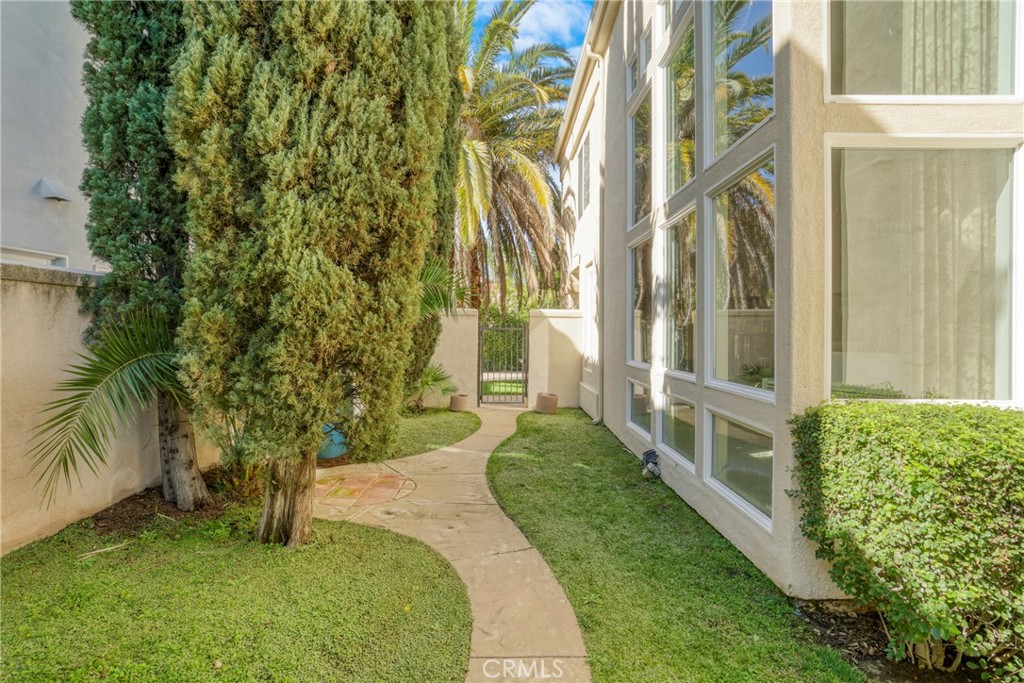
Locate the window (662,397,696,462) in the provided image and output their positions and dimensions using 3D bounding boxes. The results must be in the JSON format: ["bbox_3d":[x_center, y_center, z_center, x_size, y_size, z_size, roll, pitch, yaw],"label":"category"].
[{"bbox_3d":[1.572,0.806,4.830,0.080,0.560,1.050,0,1,0],"label":"window"}]

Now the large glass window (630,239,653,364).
[{"bbox_3d":[1.545,-0.463,6.084,0.100,1.520,1.070,0,1,-1],"label":"large glass window"}]

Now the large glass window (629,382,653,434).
[{"bbox_3d":[1.545,0.787,6.102,0.100,0.610,1.070,0,1,-1],"label":"large glass window"}]

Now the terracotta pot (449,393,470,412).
[{"bbox_3d":[-0.994,1.170,9.750,0.350,0.280,0.350,0,1,0],"label":"terracotta pot"}]

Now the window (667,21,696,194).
[{"bbox_3d":[1.565,-2.120,4.785,0.100,1.460,1.040,0,1,-1],"label":"window"}]

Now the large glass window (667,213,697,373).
[{"bbox_3d":[1.565,-0.430,4.809,0.100,1.480,1.040,0,1,-1],"label":"large glass window"}]

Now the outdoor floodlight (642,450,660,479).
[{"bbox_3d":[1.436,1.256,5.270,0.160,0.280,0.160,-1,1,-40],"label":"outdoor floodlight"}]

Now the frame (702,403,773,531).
[{"bbox_3d":[1.577,0.826,3.550,0.080,0.590,1.070,0,1,0],"label":"frame"}]

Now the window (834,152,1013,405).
[{"bbox_3d":[2.341,-0.388,2.910,1.060,1.470,0.080,0,1,0],"label":"window"}]

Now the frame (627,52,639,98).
[{"bbox_3d":[1.540,-3.313,6.360,0.100,0.460,0.485,0,1,-1],"label":"frame"}]

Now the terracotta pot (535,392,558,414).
[{"bbox_3d":[0.663,1.154,9.500,0.400,0.320,0.400,0,1,0],"label":"terracotta pot"}]

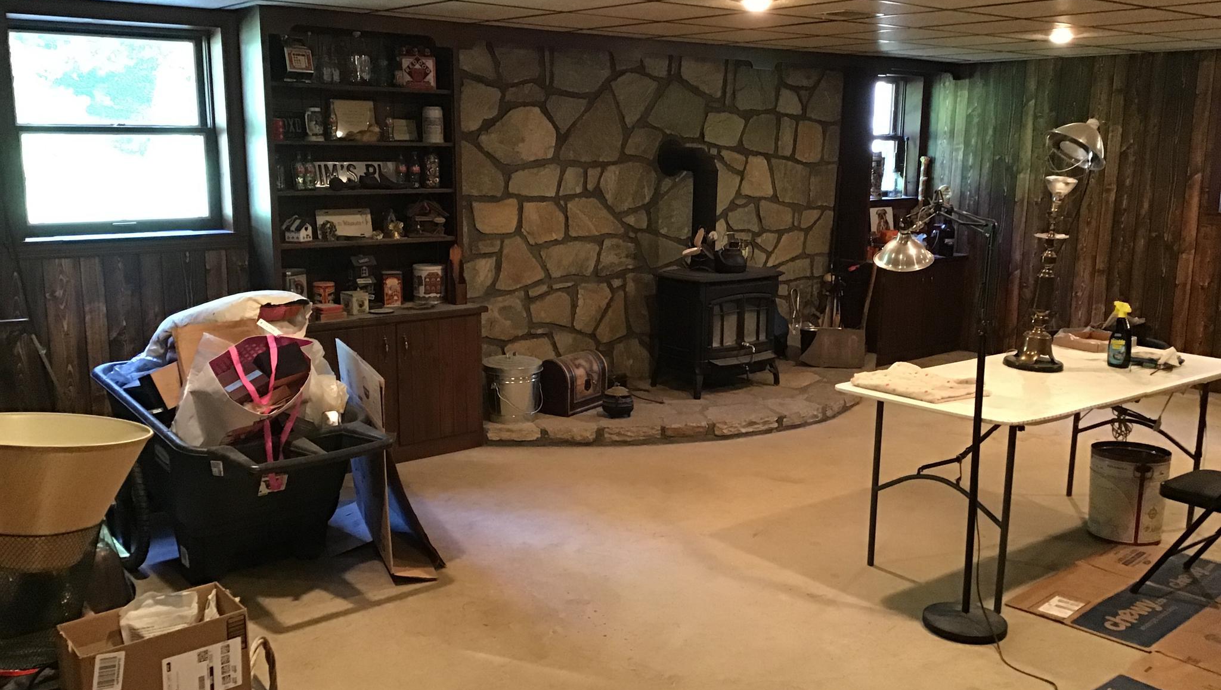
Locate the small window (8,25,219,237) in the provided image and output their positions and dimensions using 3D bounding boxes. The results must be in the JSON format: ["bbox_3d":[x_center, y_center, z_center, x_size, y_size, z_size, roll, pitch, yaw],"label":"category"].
[{"bbox_3d":[-2.243,-0.975,5.025,0.870,0.930,0.100,-9,14,-39],"label":"small window"}]

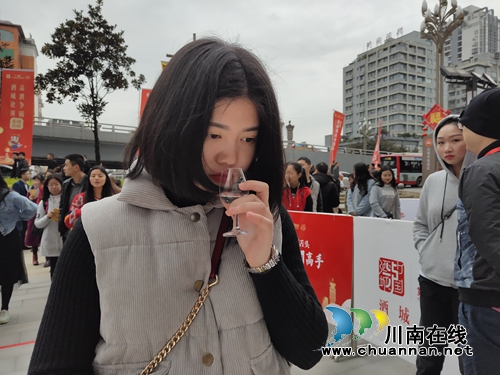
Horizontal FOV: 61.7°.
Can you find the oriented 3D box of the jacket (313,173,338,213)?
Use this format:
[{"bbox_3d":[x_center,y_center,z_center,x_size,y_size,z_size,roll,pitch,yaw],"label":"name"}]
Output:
[{"bbox_3d":[1.063,0.155,5.900,0.500,0.720,0.320,0,0,20],"label":"jacket"}]

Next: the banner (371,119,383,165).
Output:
[{"bbox_3d":[4.548,-1.611,15.000,0.420,1.750,0.150,3,0,17],"label":"banner"}]

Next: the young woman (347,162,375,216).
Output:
[{"bbox_3d":[1.293,0.550,4.900,0.350,1.660,0.470,0,0,-30],"label":"young woman"}]

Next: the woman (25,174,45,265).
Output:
[{"bbox_3d":[-3.798,0.575,7.400,0.470,1.610,0.340,0,0,3],"label":"woman"}]

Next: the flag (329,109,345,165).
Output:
[{"bbox_3d":[2.804,-1.595,13.500,0.420,1.750,0.080,7,0,6],"label":"flag"}]

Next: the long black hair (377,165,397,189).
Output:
[{"bbox_3d":[1.580,-0.122,4.850,0.230,0.280,0.220,0,0,16],"label":"long black hair"}]

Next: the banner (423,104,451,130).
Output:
[{"bbox_3d":[8.027,-3.008,18.000,1.150,1.150,0.120,0,0,30],"label":"banner"}]

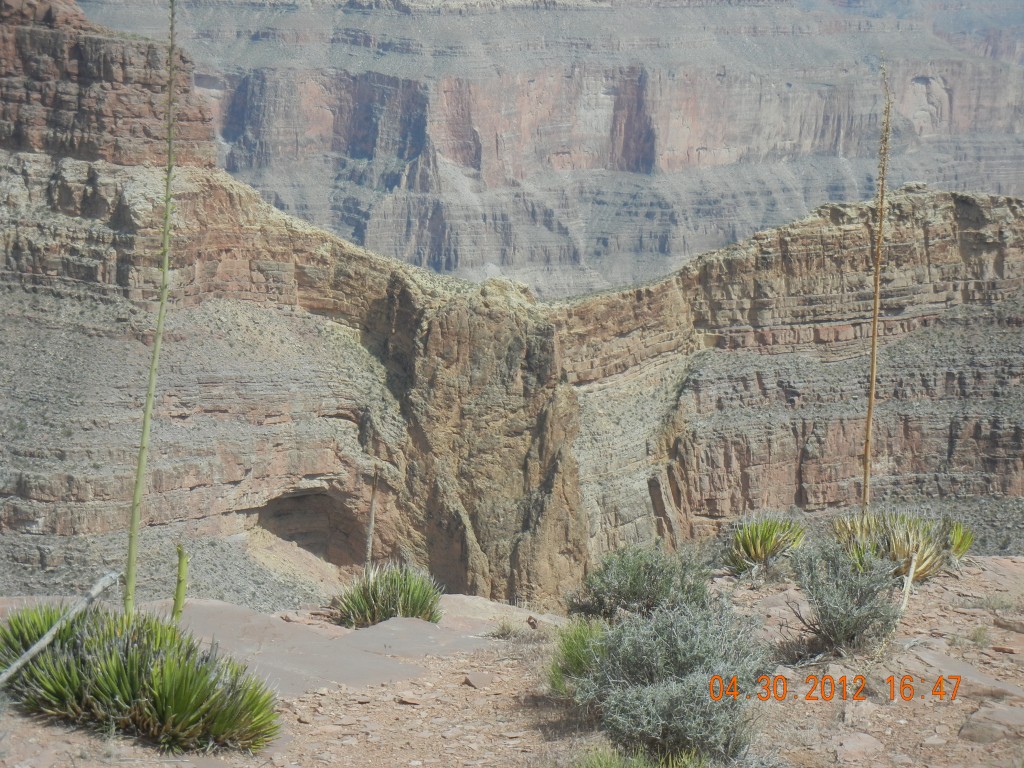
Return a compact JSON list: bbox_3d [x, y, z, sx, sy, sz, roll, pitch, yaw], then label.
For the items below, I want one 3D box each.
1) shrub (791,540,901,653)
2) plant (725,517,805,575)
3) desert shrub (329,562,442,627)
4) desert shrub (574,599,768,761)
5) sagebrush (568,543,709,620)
[{"bbox_3d":[1.469,0.936,11.600,0.470,0.469,0.426,1,9,0],"label":"shrub"},{"bbox_3d":[1.295,0.828,13.500,0.398,0.288,0.369,1,9,0],"label":"plant"},{"bbox_3d":[-0.577,0.980,12.200,0.494,0.291,0.433,1,9,0],"label":"desert shrub"},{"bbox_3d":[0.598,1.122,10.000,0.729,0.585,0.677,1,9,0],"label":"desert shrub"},{"bbox_3d":[0.596,0.930,12.400,0.640,0.375,0.560,1,9,0],"label":"sagebrush"}]

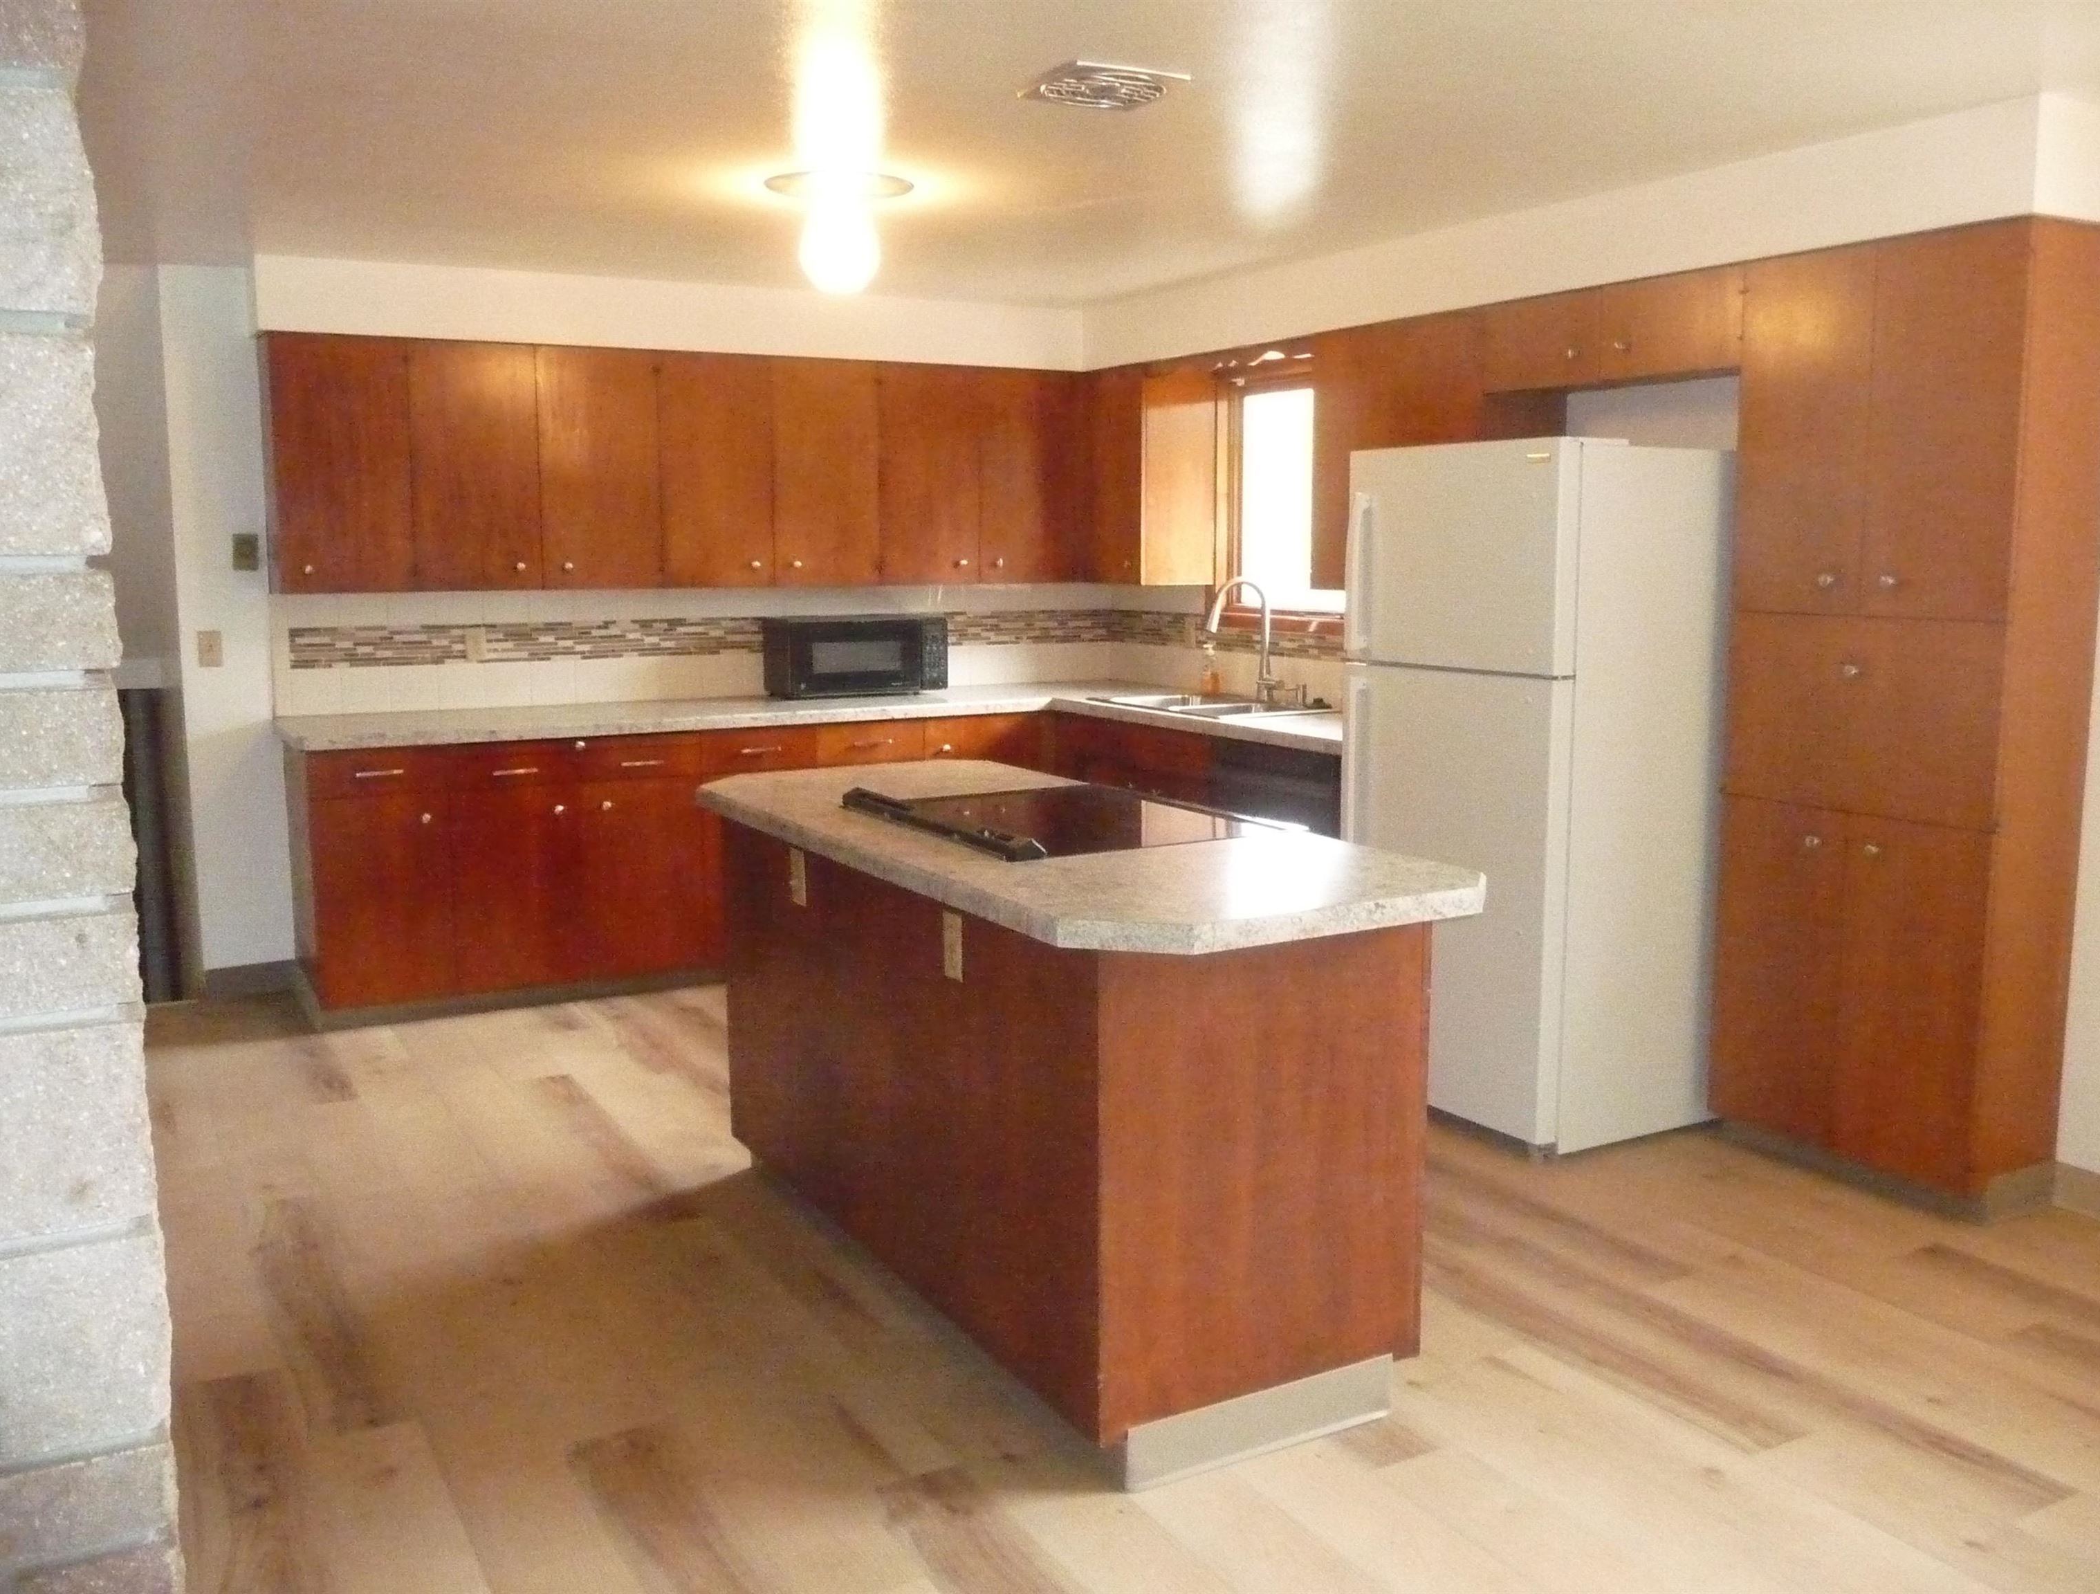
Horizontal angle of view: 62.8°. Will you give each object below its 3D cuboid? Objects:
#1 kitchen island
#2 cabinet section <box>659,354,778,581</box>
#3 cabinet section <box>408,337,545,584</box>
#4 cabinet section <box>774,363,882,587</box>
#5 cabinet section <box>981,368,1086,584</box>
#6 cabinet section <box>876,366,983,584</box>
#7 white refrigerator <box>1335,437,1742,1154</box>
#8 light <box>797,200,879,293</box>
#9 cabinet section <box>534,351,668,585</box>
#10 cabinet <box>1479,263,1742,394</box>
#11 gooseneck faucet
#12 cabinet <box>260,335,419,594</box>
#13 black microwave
[{"bbox_3d":[-0.047,0.505,3.381,0.792,0.942,1.899,-5,9,-29],"label":"kitchen island"},{"bbox_3d":[-1.182,-1.101,5.849,0.393,0.762,0.307,-5,10,-29],"label":"cabinet section"},{"bbox_3d":[-1.857,-1.044,5.469,0.387,0.762,0.307,-5,10,-29],"label":"cabinet section"},{"bbox_3d":[-0.842,-1.129,6.041,0.390,0.762,0.307,-5,10,-29],"label":"cabinet section"},{"bbox_3d":[-0.141,-1.188,6.436,0.430,0.762,0.307,-5,10,-29],"label":"cabinet section"},{"bbox_3d":[-0.500,-1.158,6.234,0.396,0.762,0.307,-5,10,-29],"label":"cabinet section"},{"bbox_3d":[1.272,-0.038,4.480,0.745,1.698,0.706,-5,9,-32],"label":"white refrigerator"},{"bbox_3d":[-0.501,-1.322,4.103,0.200,0.240,0.200,0,8,0],"label":"light"},{"bbox_3d":[-1.521,-1.072,5.658,0.387,0.762,0.307,-5,10,-29],"label":"cabinet section"},{"bbox_3d":[1.530,-1.167,4.396,0.330,0.228,0.833,-5,9,-30],"label":"cabinet"},{"bbox_3d":[0.689,-0.535,5.889,0.280,0.435,0.140,-5,9,-30],"label":"gooseneck faucet"},{"bbox_3d":[-2.203,-1.010,5.309,0.384,0.756,0.335,-5,9,-30],"label":"cabinet"},{"bbox_3d":[-0.708,-0.502,6.293,0.590,0.270,0.325,-4,9,-24],"label":"black microwave"}]

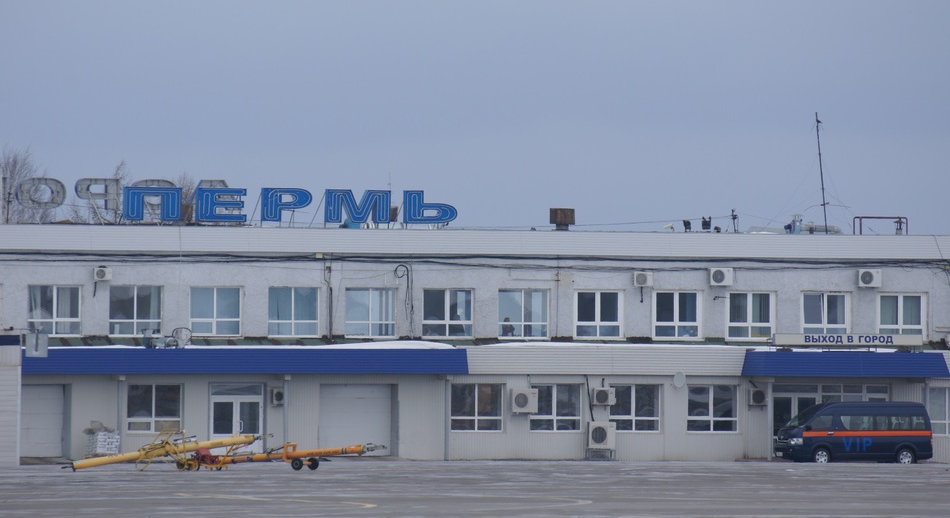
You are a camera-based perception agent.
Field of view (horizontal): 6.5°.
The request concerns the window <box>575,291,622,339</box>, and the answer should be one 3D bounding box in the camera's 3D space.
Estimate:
[{"bbox_3d":[4.597,2.059,305.482,1.930,1.820,0.150,1,-1,-20],"label":"window"}]

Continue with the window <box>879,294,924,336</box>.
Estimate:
[{"bbox_3d":[15.934,2.180,309.608,1.930,1.820,0.150,1,-1,-20],"label":"window"}]

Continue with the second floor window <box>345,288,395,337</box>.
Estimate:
[{"bbox_3d":[-3.768,1.921,296.658,1.900,1.780,0.150,1,-1,-21],"label":"second floor window"}]

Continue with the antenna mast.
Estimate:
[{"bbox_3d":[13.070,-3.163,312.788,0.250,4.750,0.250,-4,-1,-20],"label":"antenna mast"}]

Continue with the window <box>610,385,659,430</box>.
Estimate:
[{"bbox_3d":[5.620,5.283,292.985,1.931,1.657,0.120,1,-1,-23],"label":"window"}]

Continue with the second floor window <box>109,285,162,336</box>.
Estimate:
[{"bbox_3d":[-11.813,1.815,289.094,1.995,1.764,0.120,1,-1,-23],"label":"second floor window"}]

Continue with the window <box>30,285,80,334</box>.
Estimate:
[{"bbox_3d":[-15.084,1.868,298.318,1.930,1.820,0.150,1,-1,-20],"label":"window"}]

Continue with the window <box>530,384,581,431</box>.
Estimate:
[{"bbox_3d":[2.853,5.261,293.693,1.900,1.710,0.150,1,-1,-21],"label":"window"}]

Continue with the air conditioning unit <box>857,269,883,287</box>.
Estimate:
[{"bbox_3d":[14.666,0.725,308.809,0.860,0.650,0.320,1,-1,-20],"label":"air conditioning unit"}]

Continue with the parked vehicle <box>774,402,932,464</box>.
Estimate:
[{"bbox_3d":[13.353,6.179,292.885,5.380,2.285,1.880,1,-1,-22],"label":"parked vehicle"}]

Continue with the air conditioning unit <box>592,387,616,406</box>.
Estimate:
[{"bbox_3d":[4.521,4.850,292.175,0.796,0.591,0.280,1,-1,-23],"label":"air conditioning unit"}]

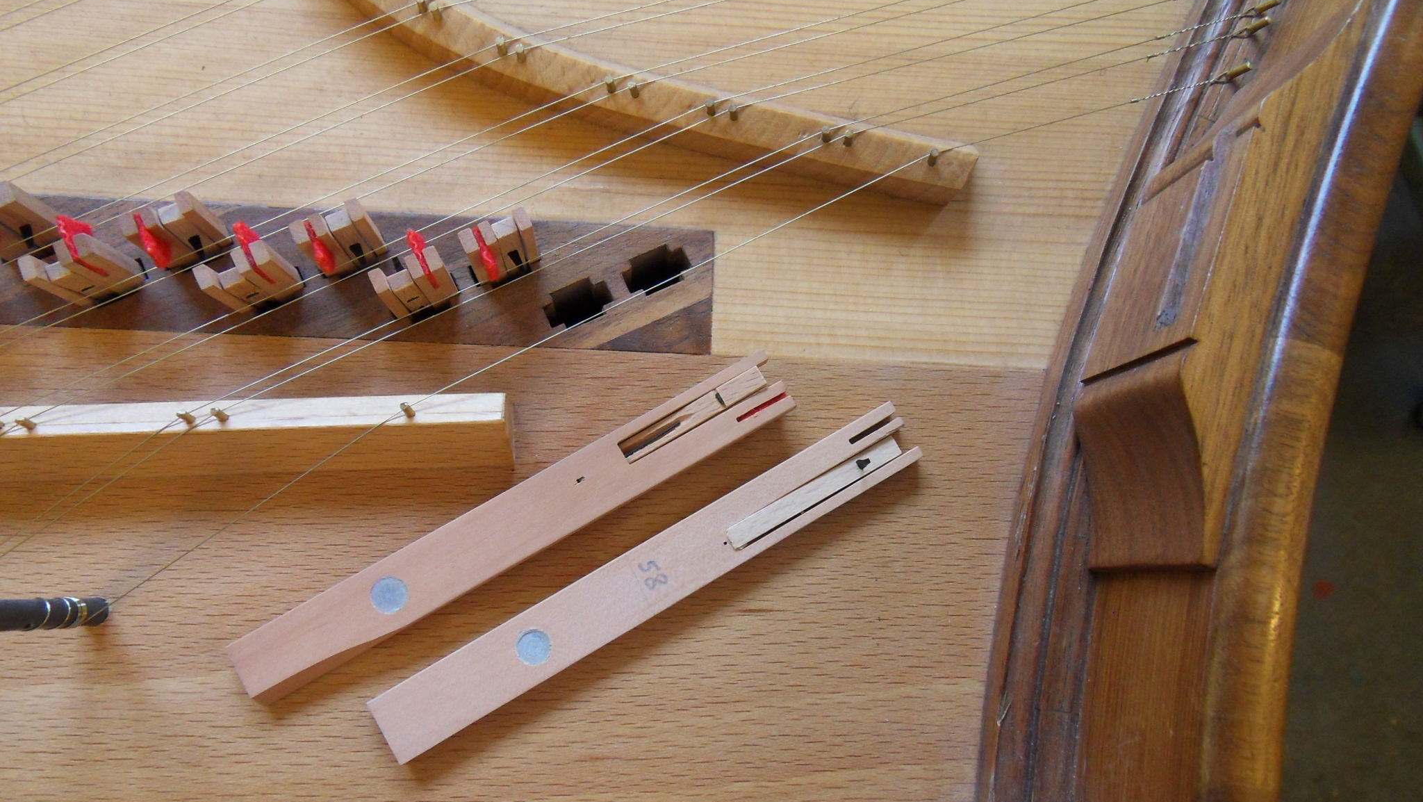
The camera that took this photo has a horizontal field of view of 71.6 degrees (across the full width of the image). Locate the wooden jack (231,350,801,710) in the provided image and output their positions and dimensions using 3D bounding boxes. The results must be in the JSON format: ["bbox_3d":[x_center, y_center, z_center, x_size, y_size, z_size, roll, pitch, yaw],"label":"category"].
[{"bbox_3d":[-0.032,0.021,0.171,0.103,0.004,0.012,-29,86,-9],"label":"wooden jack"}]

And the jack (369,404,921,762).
[{"bbox_3d":[-0.010,0.030,0.172,0.103,0.004,0.011,-29,86,-9],"label":"jack"}]

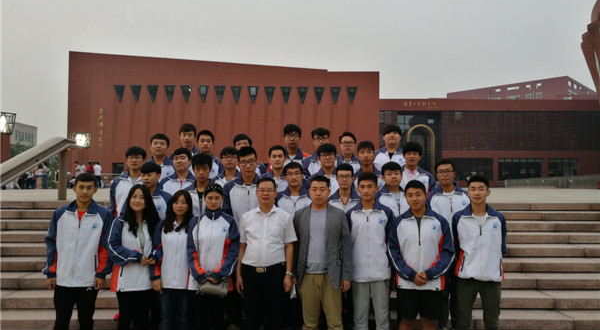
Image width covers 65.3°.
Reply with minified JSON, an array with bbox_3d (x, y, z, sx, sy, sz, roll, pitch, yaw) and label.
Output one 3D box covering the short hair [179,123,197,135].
[{"bbox_3d":[-1.375,-0.431,5.732,0.200,0.155,0.205,0,-1,-6],"label":"short hair"}]

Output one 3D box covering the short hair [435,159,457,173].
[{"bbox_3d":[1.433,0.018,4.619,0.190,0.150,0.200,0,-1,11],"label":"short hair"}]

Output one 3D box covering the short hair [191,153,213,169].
[{"bbox_3d":[-0.967,-0.024,4.621,0.195,0.180,0.220,0,0,-12],"label":"short hair"}]

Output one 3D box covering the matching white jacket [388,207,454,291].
[{"bbox_3d":[1.077,0.734,4.140,0.570,0.710,0.330,0,0,10],"label":"matching white jacket"}]

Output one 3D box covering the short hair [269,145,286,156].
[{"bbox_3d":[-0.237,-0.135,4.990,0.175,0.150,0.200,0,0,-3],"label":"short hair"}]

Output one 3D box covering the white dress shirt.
[{"bbox_3d":[-0.286,0.620,4.120,0.510,0.560,0.290,0,0,-3],"label":"white dress shirt"}]

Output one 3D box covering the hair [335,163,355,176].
[{"bbox_3d":[0.447,0.060,4.620,0.178,0.150,0.205,0,-1,3],"label":"hair"}]

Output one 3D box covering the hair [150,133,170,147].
[{"bbox_3d":[-1.635,-0.289,5.479,0.215,0.160,0.205,0,-1,-7],"label":"hair"}]

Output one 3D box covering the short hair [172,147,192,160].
[{"bbox_3d":[-1.259,-0.113,5.024,0.200,0.150,0.205,0,-1,-8],"label":"short hair"}]

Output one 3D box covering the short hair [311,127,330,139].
[{"bbox_3d":[0.245,-0.360,5.601,0.200,0.165,0.210,0,0,0],"label":"short hair"}]

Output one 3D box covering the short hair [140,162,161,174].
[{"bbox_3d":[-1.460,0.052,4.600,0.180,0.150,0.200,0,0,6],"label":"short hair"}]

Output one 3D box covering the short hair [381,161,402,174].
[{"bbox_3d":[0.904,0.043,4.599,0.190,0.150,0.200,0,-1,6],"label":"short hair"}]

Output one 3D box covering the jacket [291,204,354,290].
[{"bbox_3d":[0.197,0.694,4.094,0.530,0.760,0.300,0,-1,2],"label":"jacket"}]

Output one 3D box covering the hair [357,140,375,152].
[{"bbox_3d":[0.729,-0.172,5.170,0.185,0.165,0.210,0,0,6],"label":"hair"}]

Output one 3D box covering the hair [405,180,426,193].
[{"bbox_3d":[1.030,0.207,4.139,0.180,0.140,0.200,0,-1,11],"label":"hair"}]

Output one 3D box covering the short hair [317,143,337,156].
[{"bbox_3d":[0.295,-0.152,5.151,0.200,0.170,0.215,0,0,0],"label":"short hair"}]

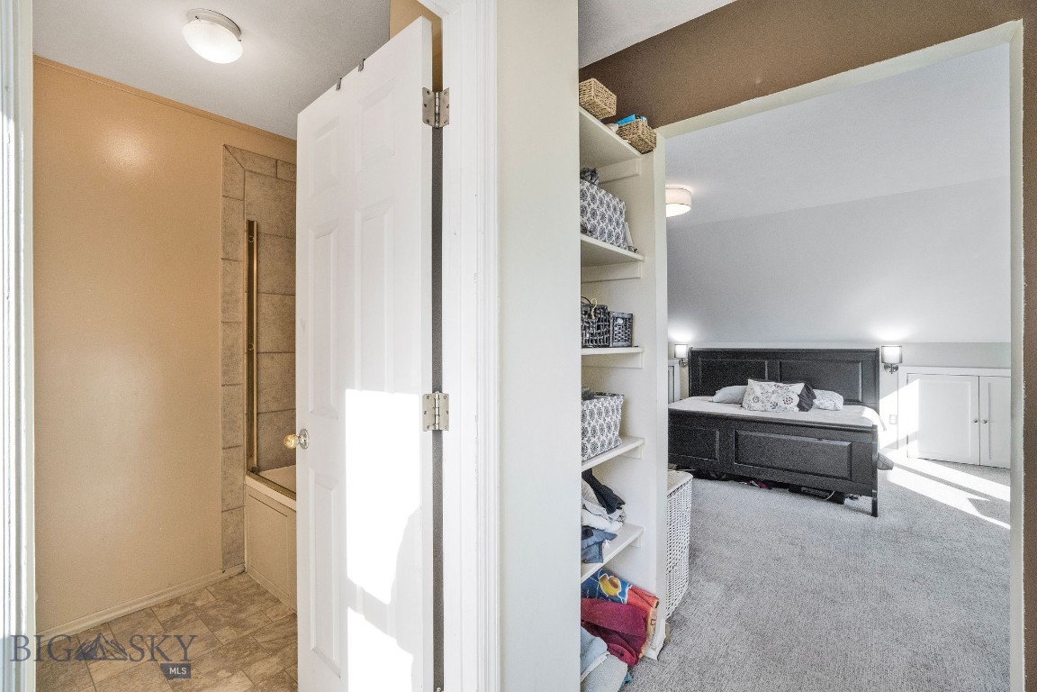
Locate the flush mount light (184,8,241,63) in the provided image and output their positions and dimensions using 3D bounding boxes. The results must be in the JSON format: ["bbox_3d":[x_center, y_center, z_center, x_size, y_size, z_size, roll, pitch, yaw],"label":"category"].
[{"bbox_3d":[-1.165,-1.140,1.645,0.187,0.120,0.187,0,0,39],"label":"flush mount light"}]

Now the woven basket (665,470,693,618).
[{"bbox_3d":[0.624,0.931,2.110,0.330,0.580,0.440,0,0,39],"label":"woven basket"}]

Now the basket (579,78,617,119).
[{"bbox_3d":[0.207,-0.798,1.457,0.200,0.068,0.135,0,0,39],"label":"basket"}]

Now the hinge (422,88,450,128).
[{"bbox_3d":[-0.202,-0.584,1.060,0.066,0.089,0.020,0,0,0],"label":"hinge"}]

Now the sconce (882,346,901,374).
[{"bbox_3d":[4.088,0.143,4.731,0.165,0.310,0.120,0,0,39],"label":"sconce"}]

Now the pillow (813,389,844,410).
[{"bbox_3d":[3.337,0.598,4.969,0.660,0.180,0.450,0,0,39],"label":"pillow"}]

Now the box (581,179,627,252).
[{"bbox_3d":[0.176,-0.453,1.553,0.280,0.185,0.400,0,0,39],"label":"box"}]

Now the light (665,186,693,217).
[{"bbox_3d":[1.190,-1.130,3.455,0.360,0.140,0.360,0,0,39],"label":"light"}]

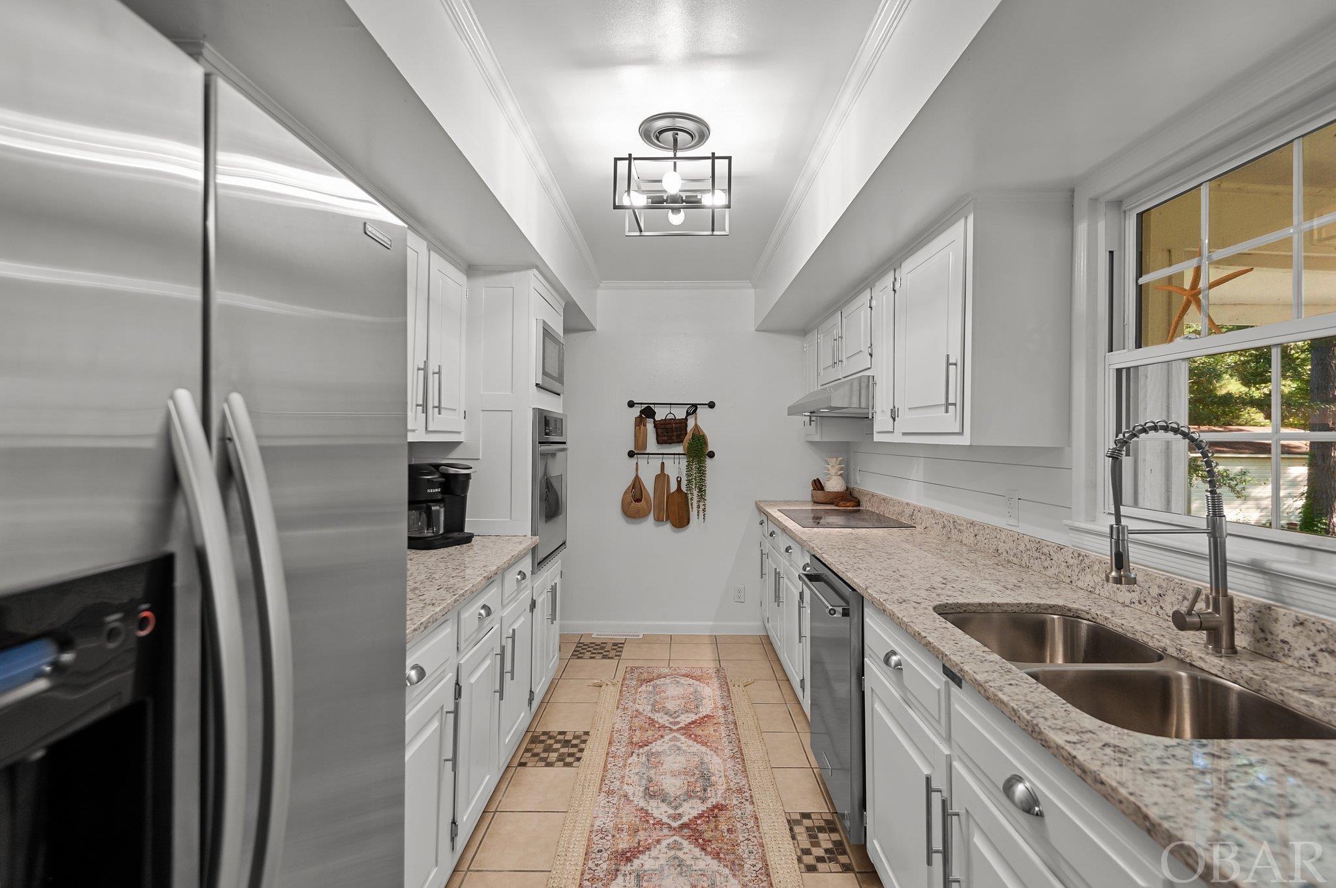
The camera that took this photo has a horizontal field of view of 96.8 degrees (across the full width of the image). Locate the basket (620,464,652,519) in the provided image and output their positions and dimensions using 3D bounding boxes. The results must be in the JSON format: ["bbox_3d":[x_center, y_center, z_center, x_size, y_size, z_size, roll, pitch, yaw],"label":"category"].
[{"bbox_3d":[-0.215,0.324,4.095,0.214,0.388,0.095,0,1,1],"label":"basket"}]

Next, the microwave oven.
[{"bbox_3d":[-0.775,-0.433,3.046,0.400,0.317,0.550,0,1,1],"label":"microwave oven"}]

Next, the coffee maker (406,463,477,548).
[{"bbox_3d":[-0.997,0.244,2.467,0.290,0.335,0.280,1,1,34],"label":"coffee maker"}]

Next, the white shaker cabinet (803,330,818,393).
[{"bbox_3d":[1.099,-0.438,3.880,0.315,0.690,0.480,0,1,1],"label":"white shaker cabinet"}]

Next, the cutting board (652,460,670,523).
[{"bbox_3d":[-0.038,0.334,4.113,0.122,0.415,0.025,0,1,1],"label":"cutting board"}]

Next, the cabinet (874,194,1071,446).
[{"bbox_3d":[1.073,-0.387,2.233,0.320,0.772,0.895,0,1,1],"label":"cabinet"}]

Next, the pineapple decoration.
[{"bbox_3d":[1.120,0.222,3.965,0.155,0.268,0.155,0,1,1],"label":"pineapple decoration"}]

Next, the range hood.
[{"bbox_3d":[0.996,-0.246,3.179,0.500,0.152,0.990,0,1,1],"label":"range hood"}]

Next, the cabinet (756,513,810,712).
[{"bbox_3d":[0.927,0.881,3.308,0.610,0.885,1.660,0,1,1],"label":"cabinet"}]

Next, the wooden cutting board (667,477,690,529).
[{"bbox_3d":[0.080,0.406,4.102,0.155,0.360,0.025,0,1,1],"label":"wooden cutting board"}]

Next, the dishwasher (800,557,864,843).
[{"bbox_3d":[0.852,0.897,2.194,0.630,0.860,0.580,0,1,1],"label":"dishwasher"}]

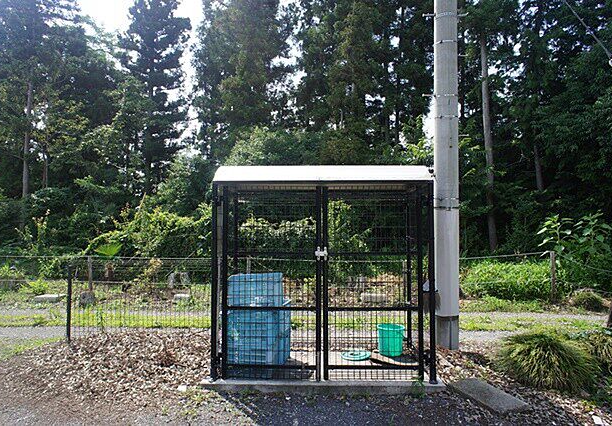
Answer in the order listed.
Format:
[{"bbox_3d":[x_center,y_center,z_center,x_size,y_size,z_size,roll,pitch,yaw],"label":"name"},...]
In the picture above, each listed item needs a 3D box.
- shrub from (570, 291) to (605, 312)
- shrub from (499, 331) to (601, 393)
[{"bbox_3d":[4.650,1.420,7.050,0.570,0.330,0.520,0,-1,0],"label":"shrub"},{"bbox_3d":[2.270,1.290,4.020,0.950,0.430,0.880,0,-1,0],"label":"shrub"}]

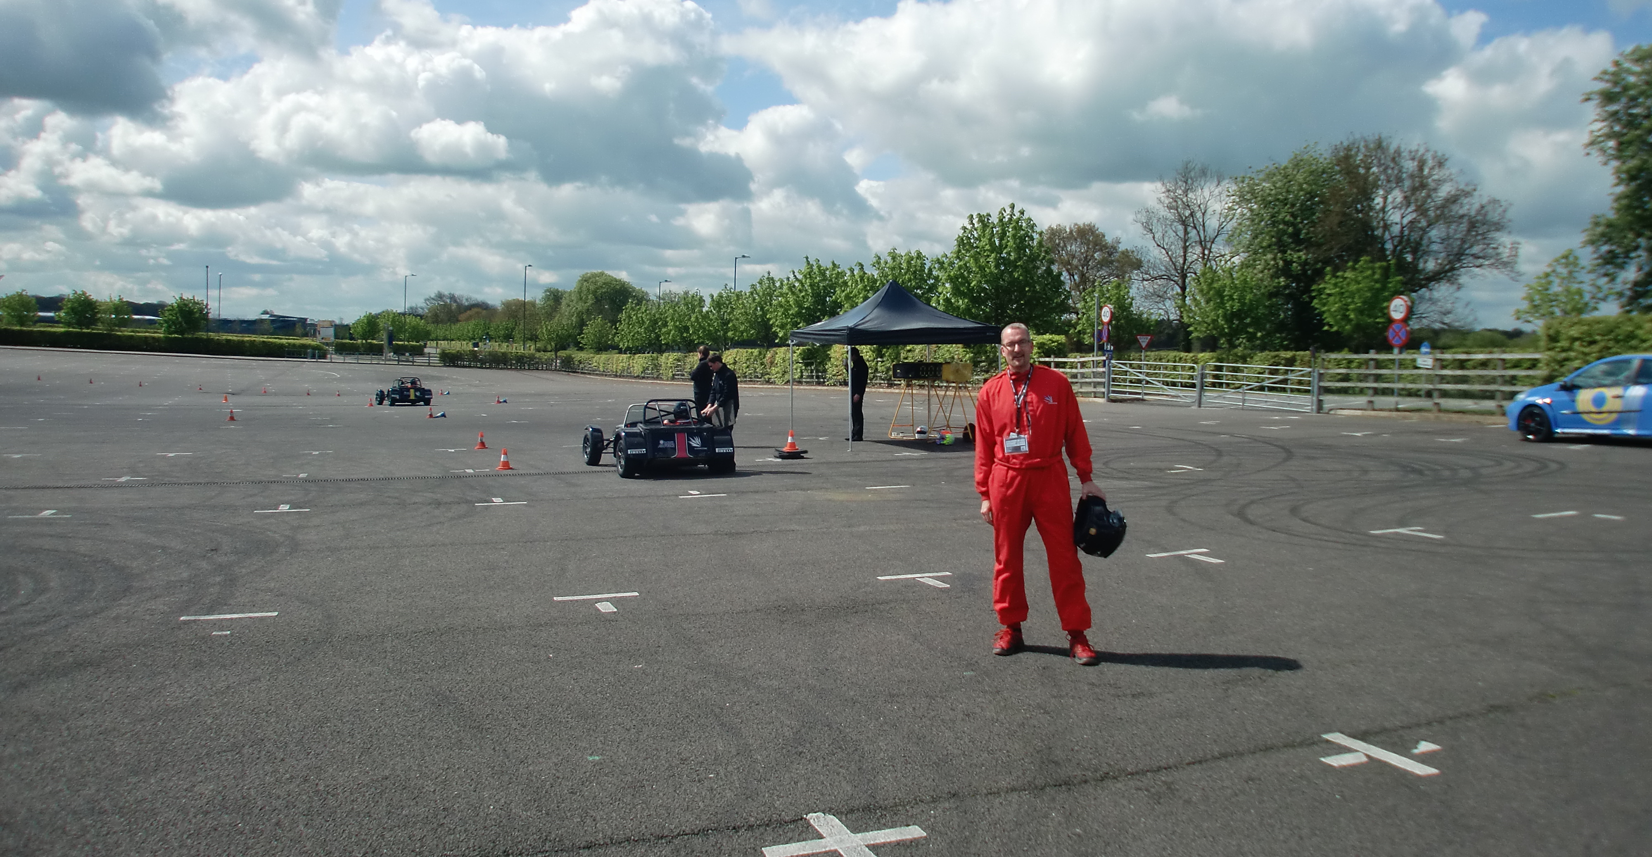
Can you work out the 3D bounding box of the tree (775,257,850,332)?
[{"bbox_3d":[-0.721,-5.767,66.000,4.000,6.796,4.000,0,3,0],"label":"tree"}]

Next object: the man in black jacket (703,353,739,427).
[{"bbox_3d":[-1.538,-0.275,18.250,0.550,1.720,0.500,-2,4,-27],"label":"man in black jacket"}]

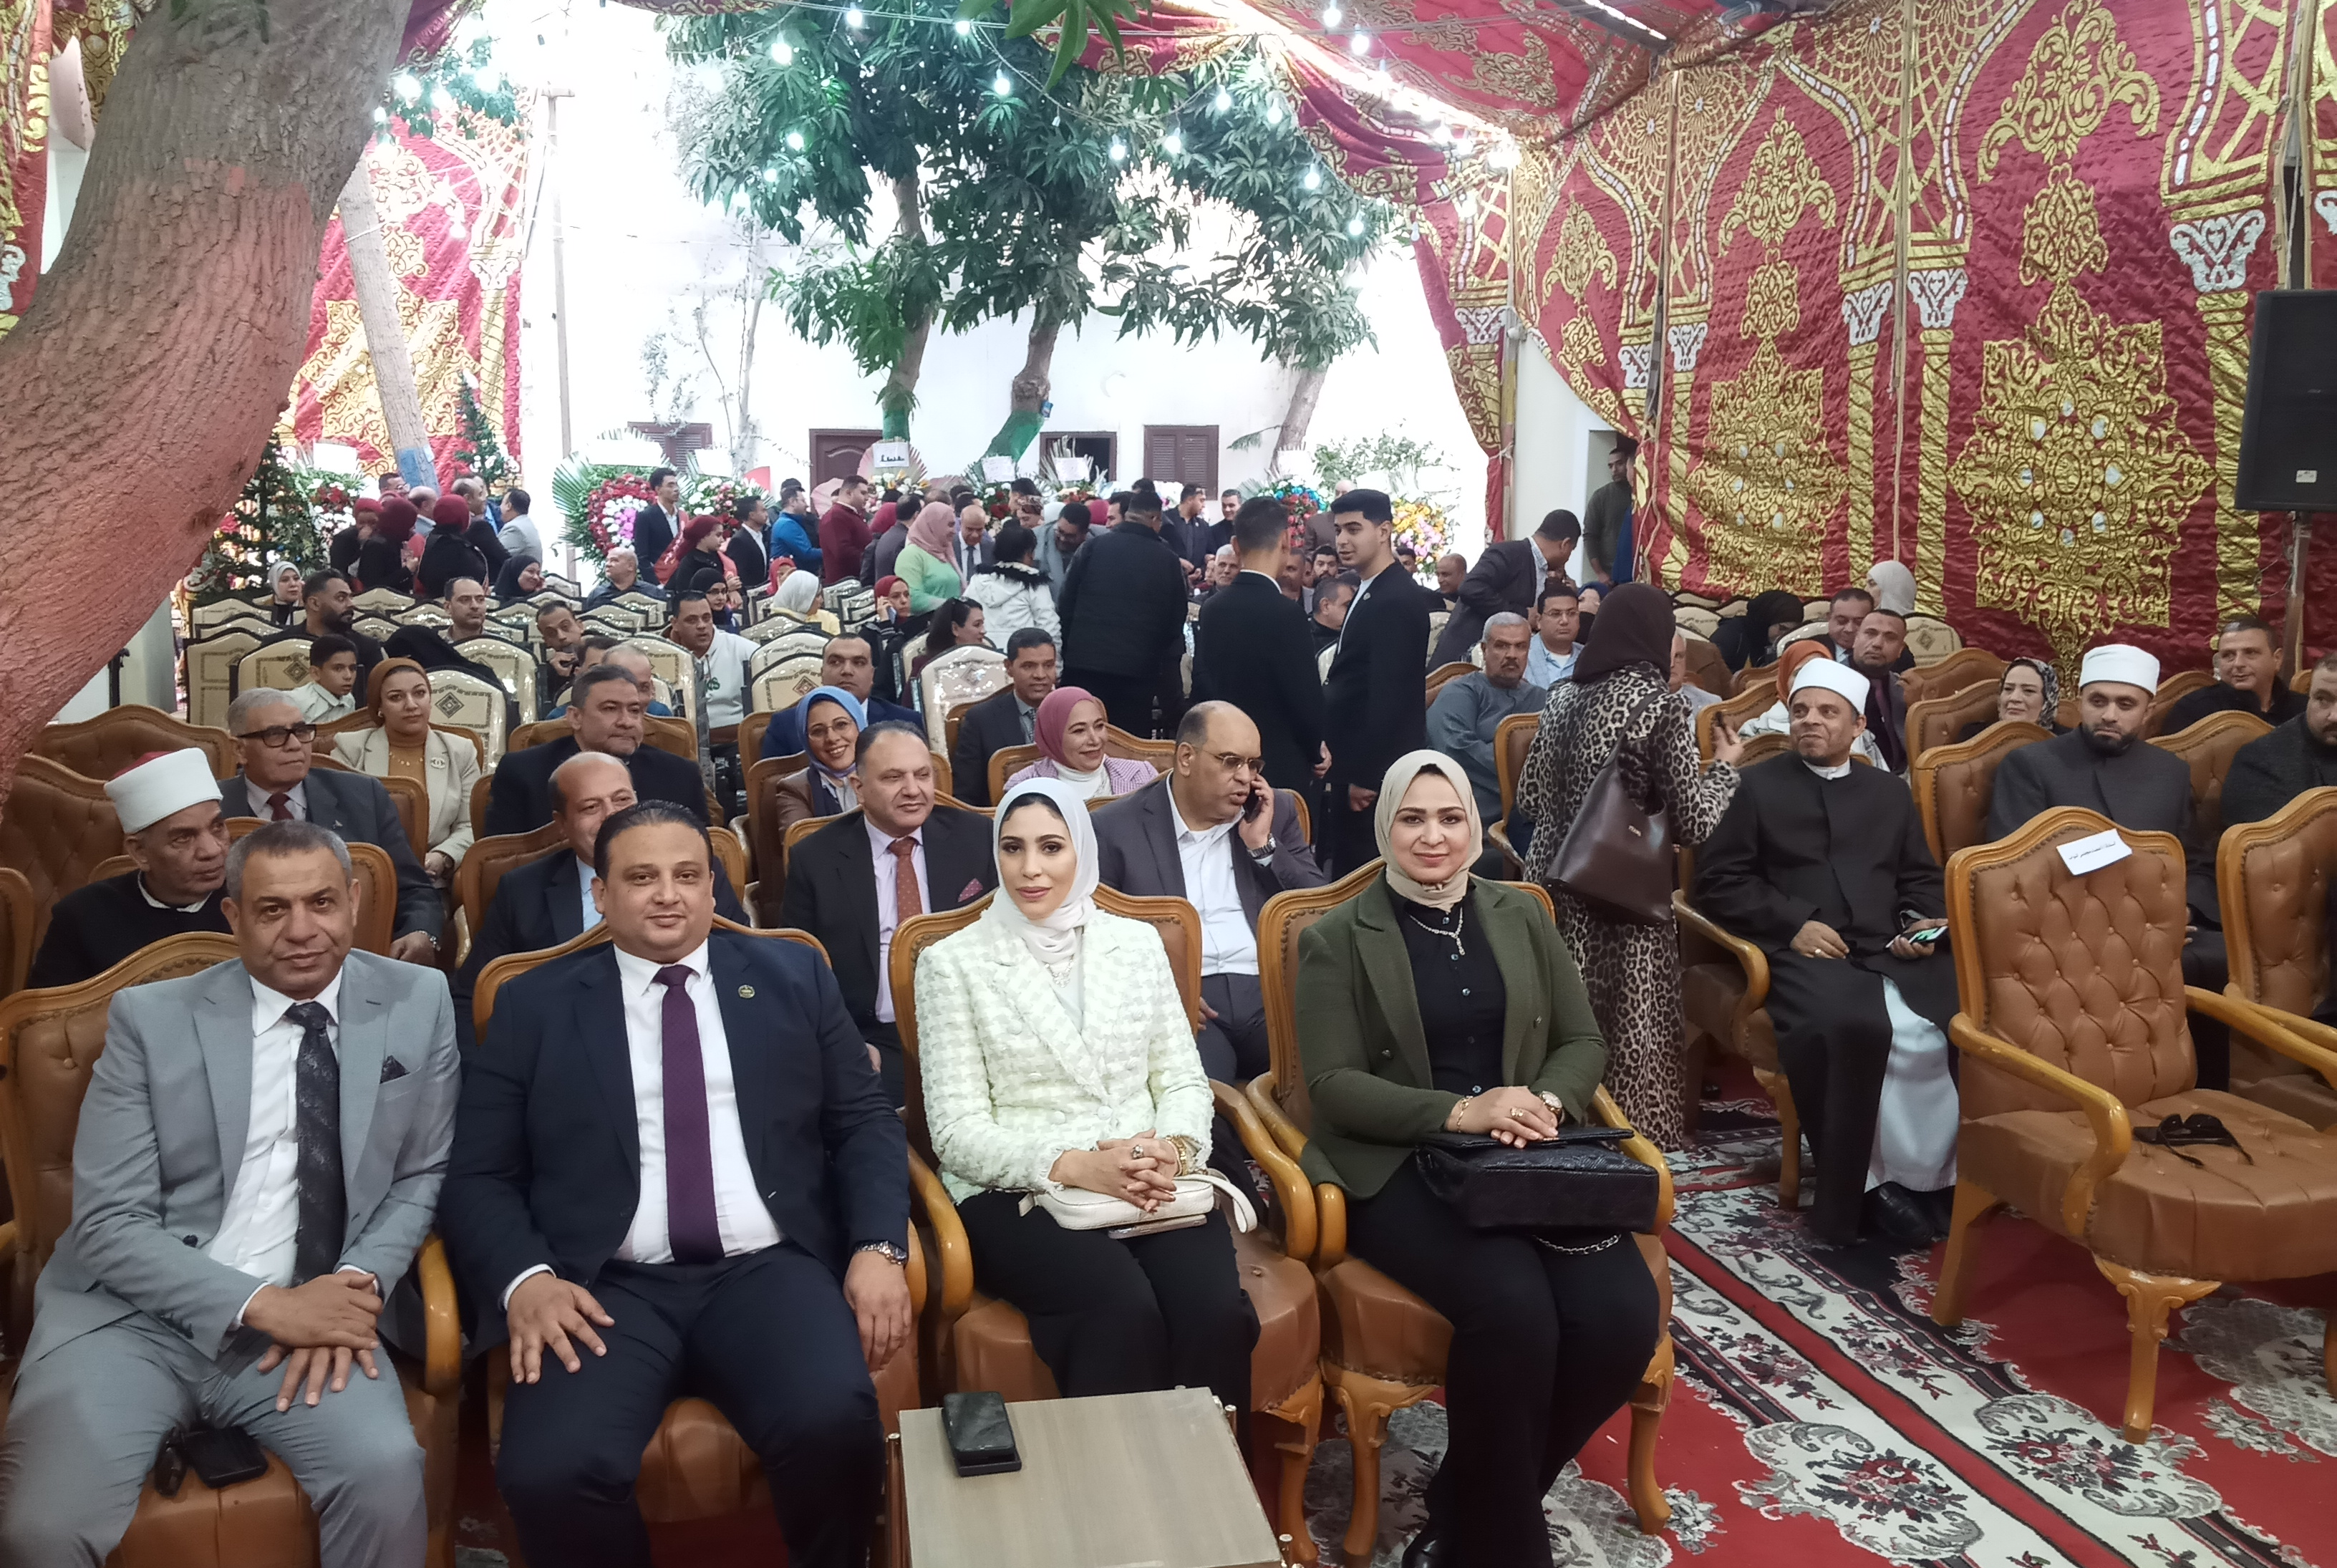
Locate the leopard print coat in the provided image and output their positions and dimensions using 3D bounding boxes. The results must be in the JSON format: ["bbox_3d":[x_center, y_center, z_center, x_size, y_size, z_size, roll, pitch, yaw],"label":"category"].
[{"bbox_3d":[1.240,0.332,5.091,0.500,1.320,0.430,5,11,28],"label":"leopard print coat"}]

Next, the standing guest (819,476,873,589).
[{"bbox_3d":[-2.197,-1.214,12.977,0.360,1.770,0.520,0,9,-2],"label":"standing guest"}]

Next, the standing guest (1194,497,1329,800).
[{"bbox_3d":[0.305,-0.094,6.264,0.470,1.730,0.310,3,10,20],"label":"standing guest"}]

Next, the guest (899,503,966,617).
[{"bbox_3d":[-1.400,-0.797,11.117,0.420,1.640,0.480,-1,9,-8],"label":"guest"}]

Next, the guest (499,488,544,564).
[{"bbox_3d":[-4.696,-1.276,13.739,0.320,1.713,0.480,4,10,23],"label":"guest"}]

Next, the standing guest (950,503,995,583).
[{"bbox_3d":[-1.192,-0.925,11.833,0.500,1.640,0.330,0,9,-3],"label":"standing guest"}]

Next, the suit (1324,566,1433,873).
[{"bbox_3d":[0.678,0.014,6.186,0.340,1.480,0.500,-3,10,-16],"label":"suit"}]

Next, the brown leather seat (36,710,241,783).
[{"bbox_3d":[-3.034,0.371,5.439,0.670,1.120,0.740,-2,10,-10],"label":"brown leather seat"}]

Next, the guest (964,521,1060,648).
[{"bbox_3d":[-0.756,-0.516,9.393,0.480,1.570,0.360,5,11,30],"label":"guest"}]

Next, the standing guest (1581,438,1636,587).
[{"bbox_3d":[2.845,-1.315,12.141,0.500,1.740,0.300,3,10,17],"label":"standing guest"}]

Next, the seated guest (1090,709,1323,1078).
[{"bbox_3d":[0.167,0.499,3.863,0.600,1.320,0.820,-4,10,-20],"label":"seated guest"}]

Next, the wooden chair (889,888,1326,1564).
[{"bbox_3d":[-0.140,0.751,3.305,0.670,1.090,0.720,-3,10,-17],"label":"wooden chair"}]

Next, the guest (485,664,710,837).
[{"bbox_3d":[-1.399,0.375,4.792,0.580,1.290,0.820,-5,10,-25],"label":"guest"}]

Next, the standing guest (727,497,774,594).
[{"bbox_3d":[-3.183,-1.360,14.434,0.300,1.653,0.470,4,10,23],"label":"standing guest"}]

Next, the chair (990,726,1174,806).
[{"bbox_3d":[-0.159,0.395,5.284,0.640,1.080,0.700,-3,10,-18],"label":"chair"}]

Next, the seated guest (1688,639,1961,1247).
[{"bbox_3d":[1.661,0.380,4.654,0.600,1.360,0.800,-2,10,-10],"label":"seated guest"}]

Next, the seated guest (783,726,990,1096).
[{"bbox_3d":[-0.510,0.551,3.810,0.600,1.300,0.820,-2,10,-14],"label":"seated guest"}]

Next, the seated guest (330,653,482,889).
[{"bbox_3d":[-2.170,0.311,5.371,0.560,1.290,0.780,-3,10,-19],"label":"seated guest"}]

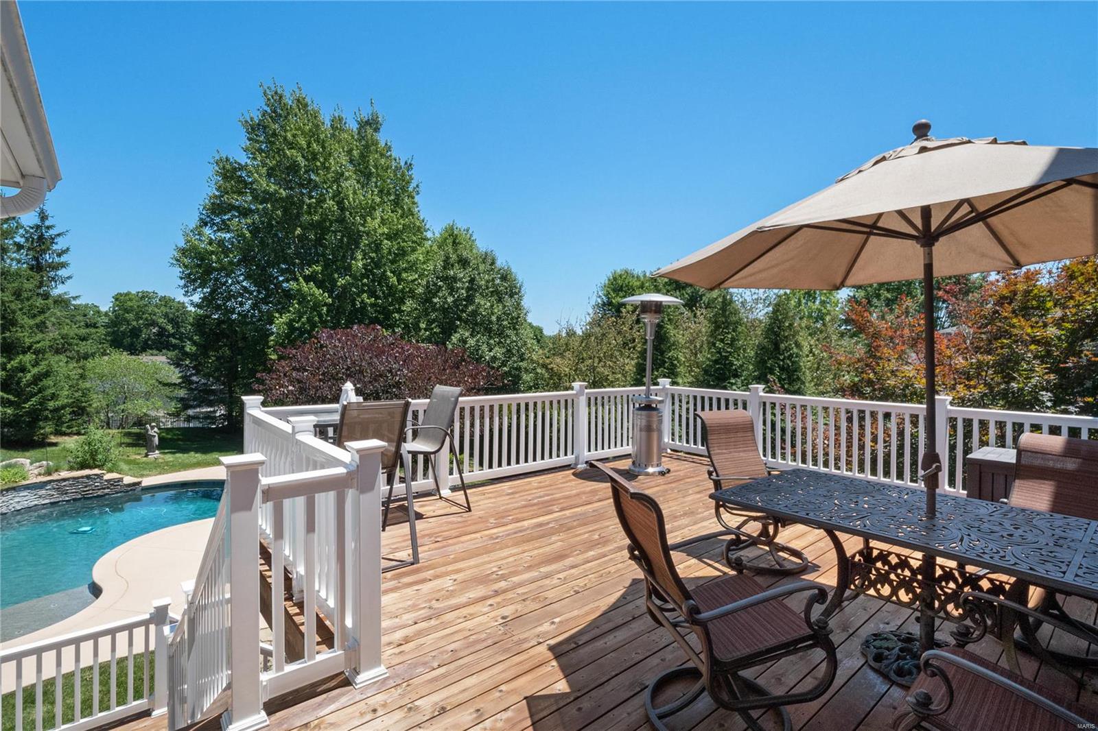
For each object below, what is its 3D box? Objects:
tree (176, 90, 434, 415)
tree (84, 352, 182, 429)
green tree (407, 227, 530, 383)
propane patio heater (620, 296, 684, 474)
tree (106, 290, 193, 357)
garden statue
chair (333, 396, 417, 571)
[{"bbox_3d":[-11.940,-5.370,23.500,10.900,16.500,10.500,0,1,-27],"label":"tree"},{"bbox_3d":[-19.850,1.210,23.300,3.600,3.650,3.600,-1,2,-40],"label":"tree"},{"bbox_3d":[-3.760,-1.570,21.500,6.000,9.400,5.900,0,1,-10],"label":"green tree"},{"bbox_3d":[1.297,0.229,6.200,0.800,2.250,0.800,1,1,29],"label":"propane patio heater"},{"bbox_3d":[-45.000,-1.900,55.000,8.200,13.000,8.200,-1,2,-39],"label":"tree"},{"bbox_3d":[-13.990,2.645,17.200,0.450,1.210,0.420,0,1,-19],"label":"garden statue"},{"bbox_3d":[-1.378,0.815,3.617,0.580,1.170,0.810,-1,1,-34],"label":"chair"}]

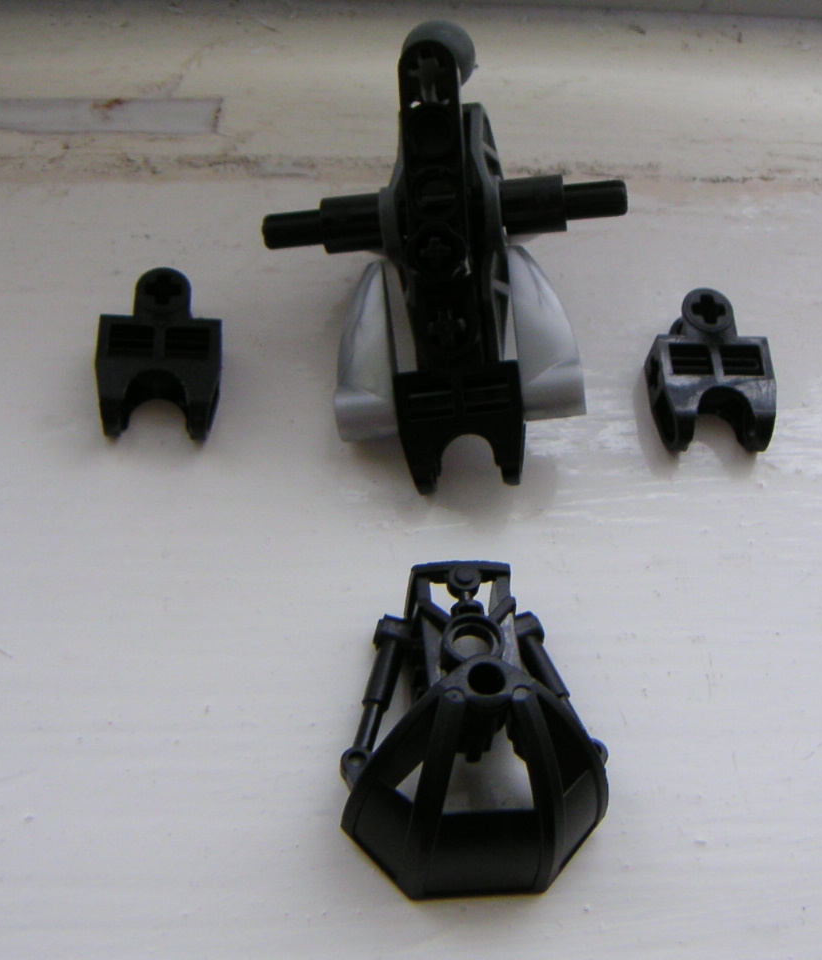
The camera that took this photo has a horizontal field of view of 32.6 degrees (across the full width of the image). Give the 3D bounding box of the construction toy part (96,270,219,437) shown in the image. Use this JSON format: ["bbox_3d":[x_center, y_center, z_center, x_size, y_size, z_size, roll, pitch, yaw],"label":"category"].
[{"bbox_3d":[-0.034,-0.017,0.193,0.016,0.008,0.024,2,62,-6],"label":"construction toy part"}]

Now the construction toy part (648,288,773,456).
[{"bbox_3d":[0.043,-0.015,0.201,0.016,0.008,0.024,1,62,-7],"label":"construction toy part"}]

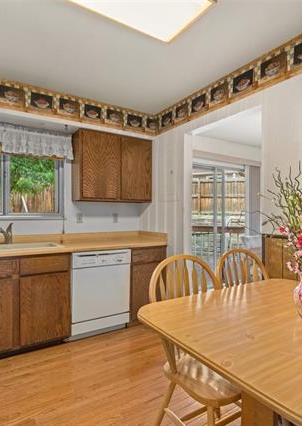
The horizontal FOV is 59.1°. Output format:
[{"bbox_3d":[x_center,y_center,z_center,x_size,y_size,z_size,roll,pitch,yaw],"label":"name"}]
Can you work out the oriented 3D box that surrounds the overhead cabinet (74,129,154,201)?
[{"bbox_3d":[-0.455,-0.496,3.161,0.900,0.751,0.310,0,0,-34],"label":"overhead cabinet"}]

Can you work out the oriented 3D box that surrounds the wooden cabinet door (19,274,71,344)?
[{"bbox_3d":[-0.933,0.828,2.349,0.399,0.590,0.030,0,0,-32],"label":"wooden cabinet door"}]

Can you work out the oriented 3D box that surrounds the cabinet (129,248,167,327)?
[{"bbox_3d":[-0.175,0.748,3.156,0.450,0.744,0.595,0,0,-34],"label":"cabinet"}]

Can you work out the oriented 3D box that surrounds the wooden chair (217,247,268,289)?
[{"bbox_3d":[0.715,0.733,1.607,0.470,0.960,0.490,0,0,-34],"label":"wooden chair"}]

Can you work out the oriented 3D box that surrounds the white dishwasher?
[{"bbox_3d":[-0.618,0.762,2.847,0.619,0.780,0.600,0,0,-34],"label":"white dishwasher"}]

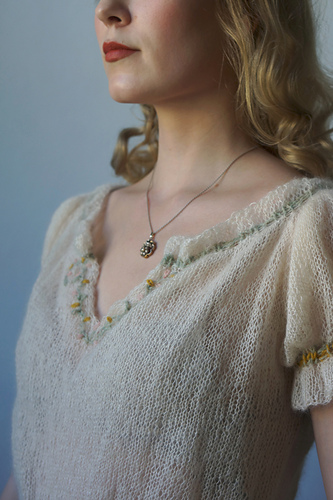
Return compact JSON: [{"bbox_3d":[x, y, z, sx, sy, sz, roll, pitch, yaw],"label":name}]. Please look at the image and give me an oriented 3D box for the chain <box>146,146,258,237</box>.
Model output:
[{"bbox_3d":[0.027,-0.056,0.975,0.134,0.088,0.120,0,0,44],"label":"chain"}]

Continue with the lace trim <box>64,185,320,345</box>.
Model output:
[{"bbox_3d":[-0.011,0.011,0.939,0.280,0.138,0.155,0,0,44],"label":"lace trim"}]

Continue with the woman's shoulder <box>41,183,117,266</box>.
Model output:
[{"bbox_3d":[-0.090,-0.024,1.078,0.085,0.088,0.095,0,0,44],"label":"woman's shoulder"}]

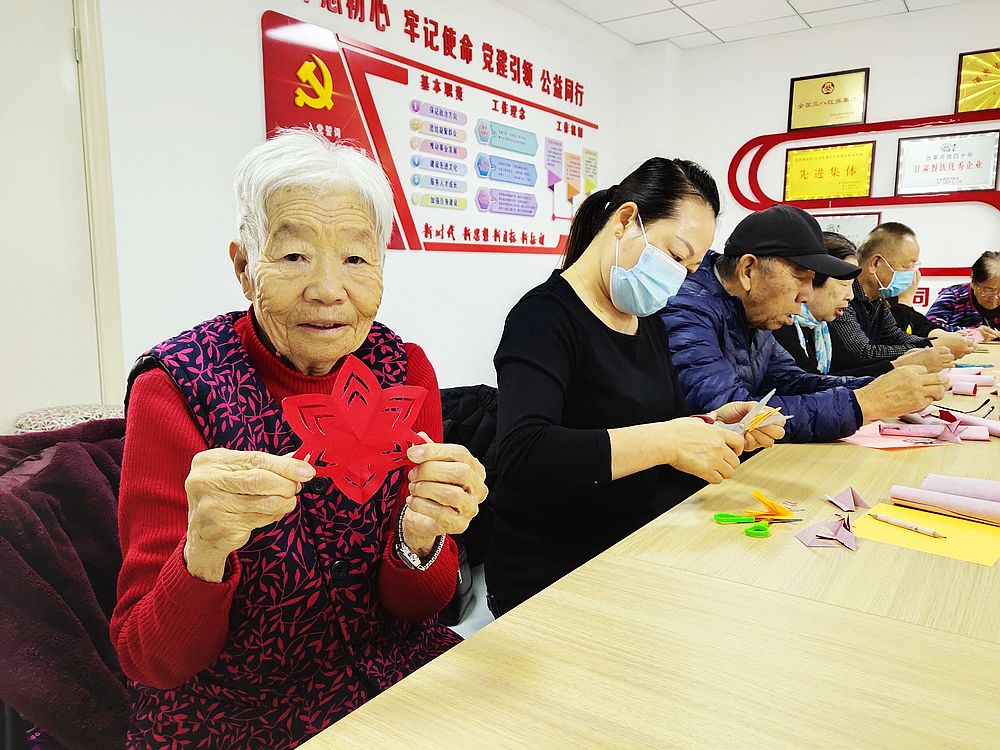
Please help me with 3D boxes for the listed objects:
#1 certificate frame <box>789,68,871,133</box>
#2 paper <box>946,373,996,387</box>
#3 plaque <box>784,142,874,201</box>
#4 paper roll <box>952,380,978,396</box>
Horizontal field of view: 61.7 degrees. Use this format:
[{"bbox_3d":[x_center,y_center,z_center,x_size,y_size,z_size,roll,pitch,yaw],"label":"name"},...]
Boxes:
[{"bbox_3d":[2.199,-1.835,5.611,0.494,0.353,0.025,4,8,34],"label":"certificate frame"},{"bbox_3d":[1.371,0.015,2.440,0.128,0.032,0.032,1,7,15],"label":"paper"},{"bbox_3d":[2.218,-1.363,5.657,0.566,0.358,0.025,4,8,34],"label":"plaque"},{"bbox_3d":[1.254,0.037,2.258,0.057,0.034,0.034,6,9,43],"label":"paper roll"}]

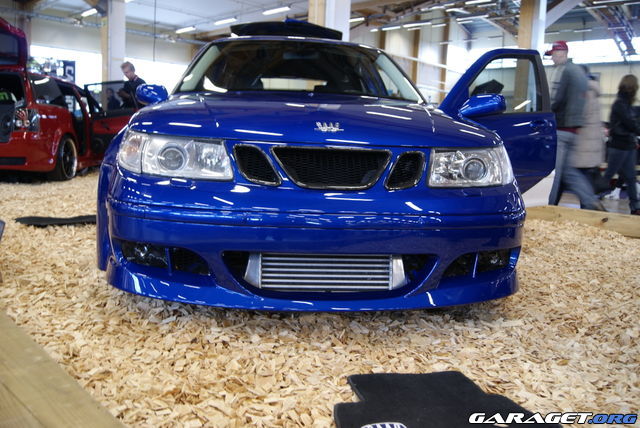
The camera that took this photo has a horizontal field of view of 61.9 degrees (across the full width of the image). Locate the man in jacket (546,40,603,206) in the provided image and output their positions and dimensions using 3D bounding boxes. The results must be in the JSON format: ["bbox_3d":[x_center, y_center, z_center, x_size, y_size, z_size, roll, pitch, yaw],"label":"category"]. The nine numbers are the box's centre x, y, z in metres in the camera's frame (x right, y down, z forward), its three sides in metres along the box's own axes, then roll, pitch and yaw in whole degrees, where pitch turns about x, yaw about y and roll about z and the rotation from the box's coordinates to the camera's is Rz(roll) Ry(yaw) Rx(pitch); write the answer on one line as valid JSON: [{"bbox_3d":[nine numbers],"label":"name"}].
[{"bbox_3d":[2.733,-0.972,5.830,0.630,1.770,0.500,3,10,3],"label":"man in jacket"}]

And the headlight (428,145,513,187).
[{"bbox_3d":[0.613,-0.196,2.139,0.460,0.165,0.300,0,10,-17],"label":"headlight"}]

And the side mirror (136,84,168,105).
[{"bbox_3d":[-1.028,-0.741,3.317,0.220,0.140,0.160,1,10,-7],"label":"side mirror"}]

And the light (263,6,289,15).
[{"bbox_3d":[-1.352,-6.366,16.748,0.180,0.110,1.420,-7,13,-43],"label":"light"}]

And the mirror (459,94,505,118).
[{"bbox_3d":[1.024,-0.677,3.364,0.170,0.150,0.250,-3,11,-27],"label":"mirror"}]

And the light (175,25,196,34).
[{"bbox_3d":[-5.053,-6.954,20.175,0.180,0.110,1.420,-7,13,-43],"label":"light"}]

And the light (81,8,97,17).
[{"bbox_3d":[-7.701,-6.711,17.795,0.180,0.110,1.420,-7,13,-43],"label":"light"}]

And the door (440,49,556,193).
[{"bbox_3d":[1.234,-0.615,3.688,1.120,1.070,0.220,-3,11,-27],"label":"door"}]

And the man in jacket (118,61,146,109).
[{"bbox_3d":[-3.110,-1.673,8.859,0.420,1.680,0.500,-3,11,-30],"label":"man in jacket"}]

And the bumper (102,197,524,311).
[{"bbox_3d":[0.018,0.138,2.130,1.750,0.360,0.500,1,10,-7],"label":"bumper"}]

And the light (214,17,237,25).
[{"bbox_3d":[-3.329,-6.817,18.904,0.180,0.110,1.420,-7,13,-43],"label":"light"}]

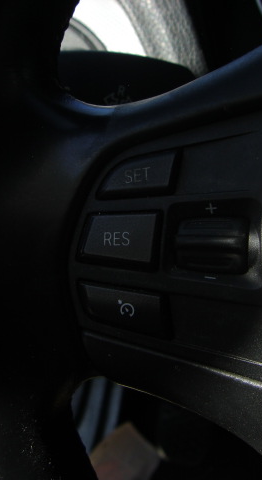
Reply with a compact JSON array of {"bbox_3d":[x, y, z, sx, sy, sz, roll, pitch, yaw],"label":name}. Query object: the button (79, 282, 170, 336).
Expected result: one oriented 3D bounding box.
[{"bbox_3d":[-0.002,0.017,0.176,0.022,0.012,0.004,6,-12,5],"label":"button"}]

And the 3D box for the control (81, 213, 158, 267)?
[{"bbox_3d":[-0.003,0.000,0.180,0.020,0.013,0.004,1,-13,4],"label":"control"}]

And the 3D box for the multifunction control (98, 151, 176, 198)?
[{"bbox_3d":[0.002,-0.017,0.183,0.019,0.011,0.004,-4,-13,3],"label":"multifunction control"}]

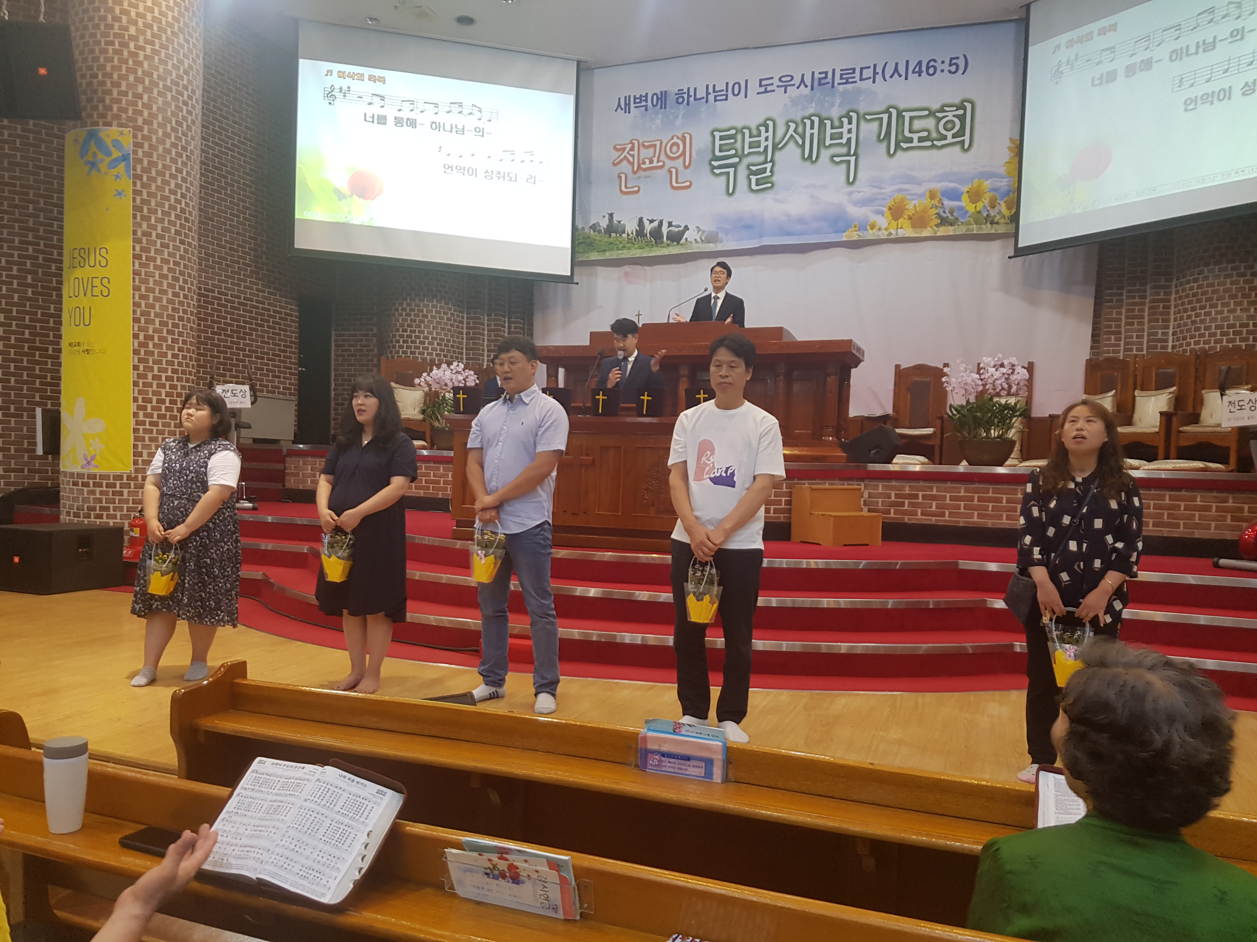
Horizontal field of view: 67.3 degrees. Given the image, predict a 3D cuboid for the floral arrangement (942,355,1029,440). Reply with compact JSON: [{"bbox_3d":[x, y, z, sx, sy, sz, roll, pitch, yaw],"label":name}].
[{"bbox_3d":[2.930,-0.605,7.750,0.690,0.690,0.580,3,1,24],"label":"floral arrangement"}]

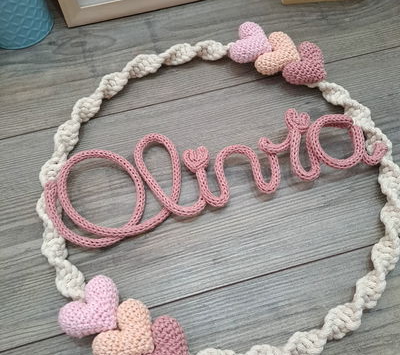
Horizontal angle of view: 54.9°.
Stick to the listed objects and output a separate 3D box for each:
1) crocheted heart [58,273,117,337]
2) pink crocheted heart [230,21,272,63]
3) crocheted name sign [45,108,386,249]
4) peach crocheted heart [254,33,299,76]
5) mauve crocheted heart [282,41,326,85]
[{"bbox_3d":[-0.076,0.101,0.285,0.043,0.024,0.049,39,70,19],"label":"crocheted heart"},{"bbox_3d":[0.057,-0.139,0.406,0.043,0.024,0.049,22,65,12],"label":"pink crocheted heart"},{"bbox_3d":[0.016,-0.011,0.339,0.301,0.019,0.094,-14,63,-6],"label":"crocheted name sign"},{"bbox_3d":[0.085,-0.126,0.399,0.043,0.024,0.049,23,65,13],"label":"peach crocheted heart"},{"bbox_3d":[0.112,-0.110,0.390,0.043,0.024,0.049,36,69,18],"label":"mauve crocheted heart"}]

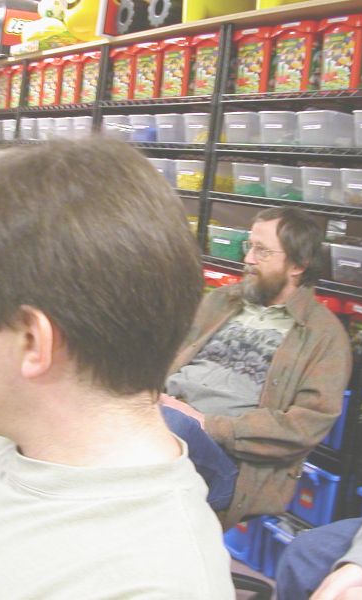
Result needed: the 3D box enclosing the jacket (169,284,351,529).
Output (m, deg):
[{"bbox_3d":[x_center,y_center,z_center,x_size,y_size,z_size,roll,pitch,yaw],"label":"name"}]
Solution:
[{"bbox_3d":[0.201,0.275,2.250,0.420,0.650,0.520,-1,10,-45],"label":"jacket"}]

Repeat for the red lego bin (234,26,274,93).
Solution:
[{"bbox_3d":[0.311,-0.852,3.114,0.175,0.230,0.200,1,9,-34],"label":"red lego bin"}]

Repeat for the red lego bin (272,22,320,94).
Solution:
[{"bbox_3d":[0.452,-0.809,2.903,0.206,0.237,0.206,2,9,-34],"label":"red lego bin"}]

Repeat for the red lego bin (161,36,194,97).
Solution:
[{"bbox_3d":[0.044,-0.939,3.525,0.190,0.228,0.185,1,9,-33],"label":"red lego bin"}]

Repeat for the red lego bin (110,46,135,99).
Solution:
[{"bbox_3d":[-0.189,-1.003,3.878,0.206,0.237,0.206,2,9,-34],"label":"red lego bin"}]

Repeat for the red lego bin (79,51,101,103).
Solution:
[{"bbox_3d":[-0.354,-1.053,4.130,0.190,0.228,0.185,1,9,-33],"label":"red lego bin"}]

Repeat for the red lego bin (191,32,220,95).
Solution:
[{"bbox_3d":[0.171,-0.899,3.333,0.190,0.228,0.185,1,9,-33],"label":"red lego bin"}]

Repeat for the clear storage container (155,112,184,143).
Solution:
[{"bbox_3d":[0.075,-0.701,3.591,0.320,0.114,0.190,1,9,-33],"label":"clear storage container"}]

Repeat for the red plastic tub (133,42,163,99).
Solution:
[{"bbox_3d":[-0.086,-0.970,3.708,0.175,0.230,0.200,1,9,-34],"label":"red plastic tub"}]

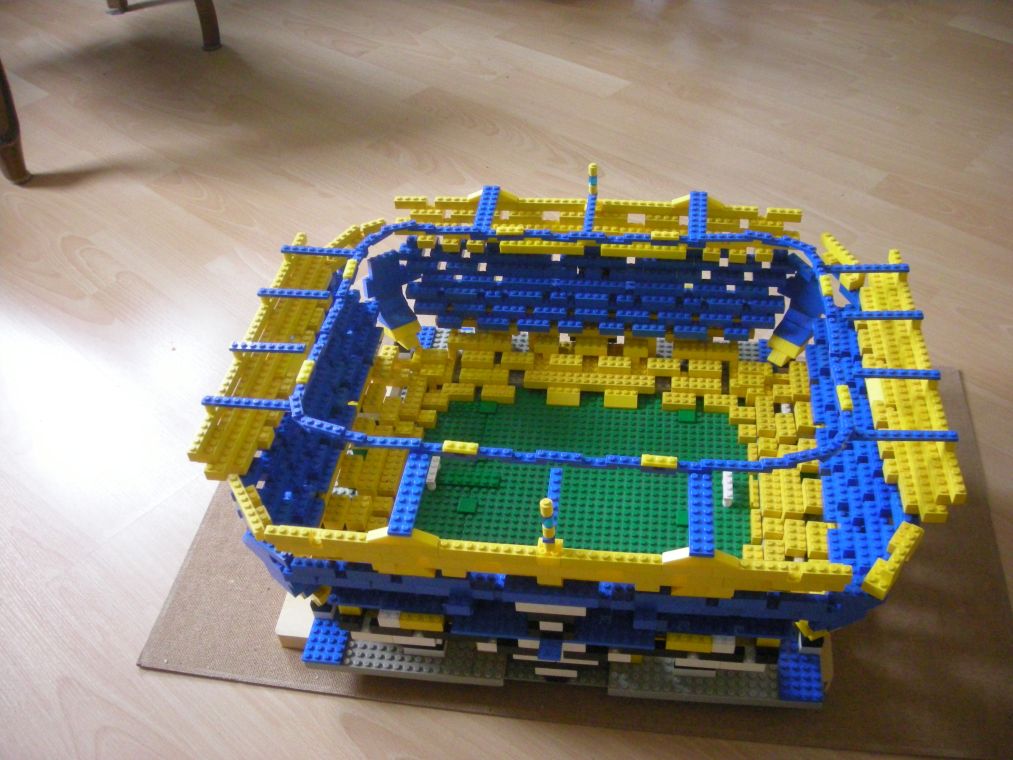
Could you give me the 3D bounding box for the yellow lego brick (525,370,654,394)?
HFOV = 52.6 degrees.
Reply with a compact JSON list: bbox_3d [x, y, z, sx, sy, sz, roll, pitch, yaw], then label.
[{"bbox_3d":[0.082,0.002,0.993,0.128,0.011,0.016,2,42,8],"label":"yellow lego brick"}]

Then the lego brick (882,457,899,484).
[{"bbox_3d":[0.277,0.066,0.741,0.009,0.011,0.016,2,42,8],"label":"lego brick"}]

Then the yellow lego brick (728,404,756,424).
[{"bbox_3d":[0.222,0.033,0.961,0.024,0.011,0.016,2,42,8],"label":"yellow lego brick"}]

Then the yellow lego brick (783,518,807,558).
[{"bbox_3d":[0.231,0.127,0.818,0.016,0.011,0.032,2,42,8],"label":"yellow lego brick"}]

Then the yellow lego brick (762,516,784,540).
[{"bbox_3d":[0.220,0.122,0.845,0.016,0.011,0.016,2,42,8],"label":"yellow lego brick"}]

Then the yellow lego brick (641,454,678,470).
[{"bbox_3d":[0.102,0.055,0.686,0.024,0.005,0.008,2,42,8],"label":"yellow lego brick"}]

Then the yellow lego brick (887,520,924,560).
[{"bbox_3d":[0.254,0.102,0.656,0.016,0.011,0.024,24,49,29],"label":"yellow lego brick"}]

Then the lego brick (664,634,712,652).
[{"bbox_3d":[0.127,0.180,0.715,0.032,0.011,0.015,2,42,8],"label":"lego brick"}]

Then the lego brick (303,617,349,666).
[{"bbox_3d":[-0.137,0.202,0.804,0.032,0.005,0.046,2,42,8],"label":"lego brick"}]

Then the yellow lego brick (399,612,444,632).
[{"bbox_3d":[-0.060,0.172,0.742,0.032,0.011,0.015,2,42,8],"label":"yellow lego brick"}]

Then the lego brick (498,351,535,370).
[{"bbox_3d":[0.011,-0.019,1.016,0.032,0.011,0.016,2,42,8],"label":"lego brick"}]

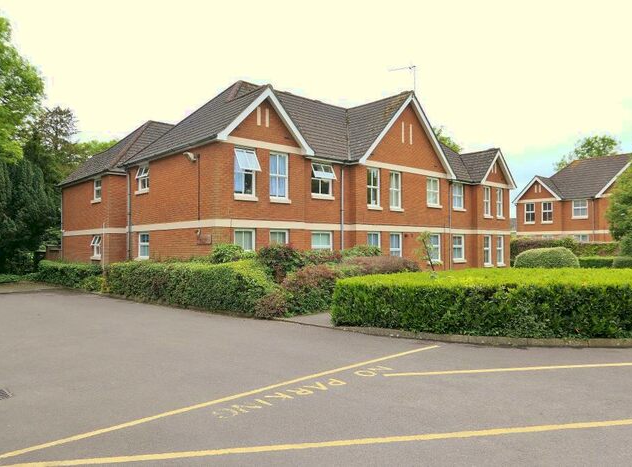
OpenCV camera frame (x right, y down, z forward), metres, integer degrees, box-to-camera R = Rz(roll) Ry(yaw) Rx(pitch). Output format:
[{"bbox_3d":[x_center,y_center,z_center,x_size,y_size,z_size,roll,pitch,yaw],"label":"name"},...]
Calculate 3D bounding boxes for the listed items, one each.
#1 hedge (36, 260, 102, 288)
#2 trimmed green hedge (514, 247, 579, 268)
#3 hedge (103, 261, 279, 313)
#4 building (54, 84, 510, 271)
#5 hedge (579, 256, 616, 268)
[{"bbox_3d":[-9.809,1.635,18.944,1.100,0.880,6.300,1,-2,-44],"label":"hedge"},{"bbox_3d":[9.922,1.333,19.972,2.650,1.480,2.500,0,-1,0],"label":"trimmed green hedge"},{"bbox_3d":[-3.961,1.393,13.470,1.250,1.120,8.400,1,-2,-44],"label":"hedge"},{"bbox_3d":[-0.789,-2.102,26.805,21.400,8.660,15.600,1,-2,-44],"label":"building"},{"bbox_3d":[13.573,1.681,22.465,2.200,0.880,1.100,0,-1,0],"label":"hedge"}]

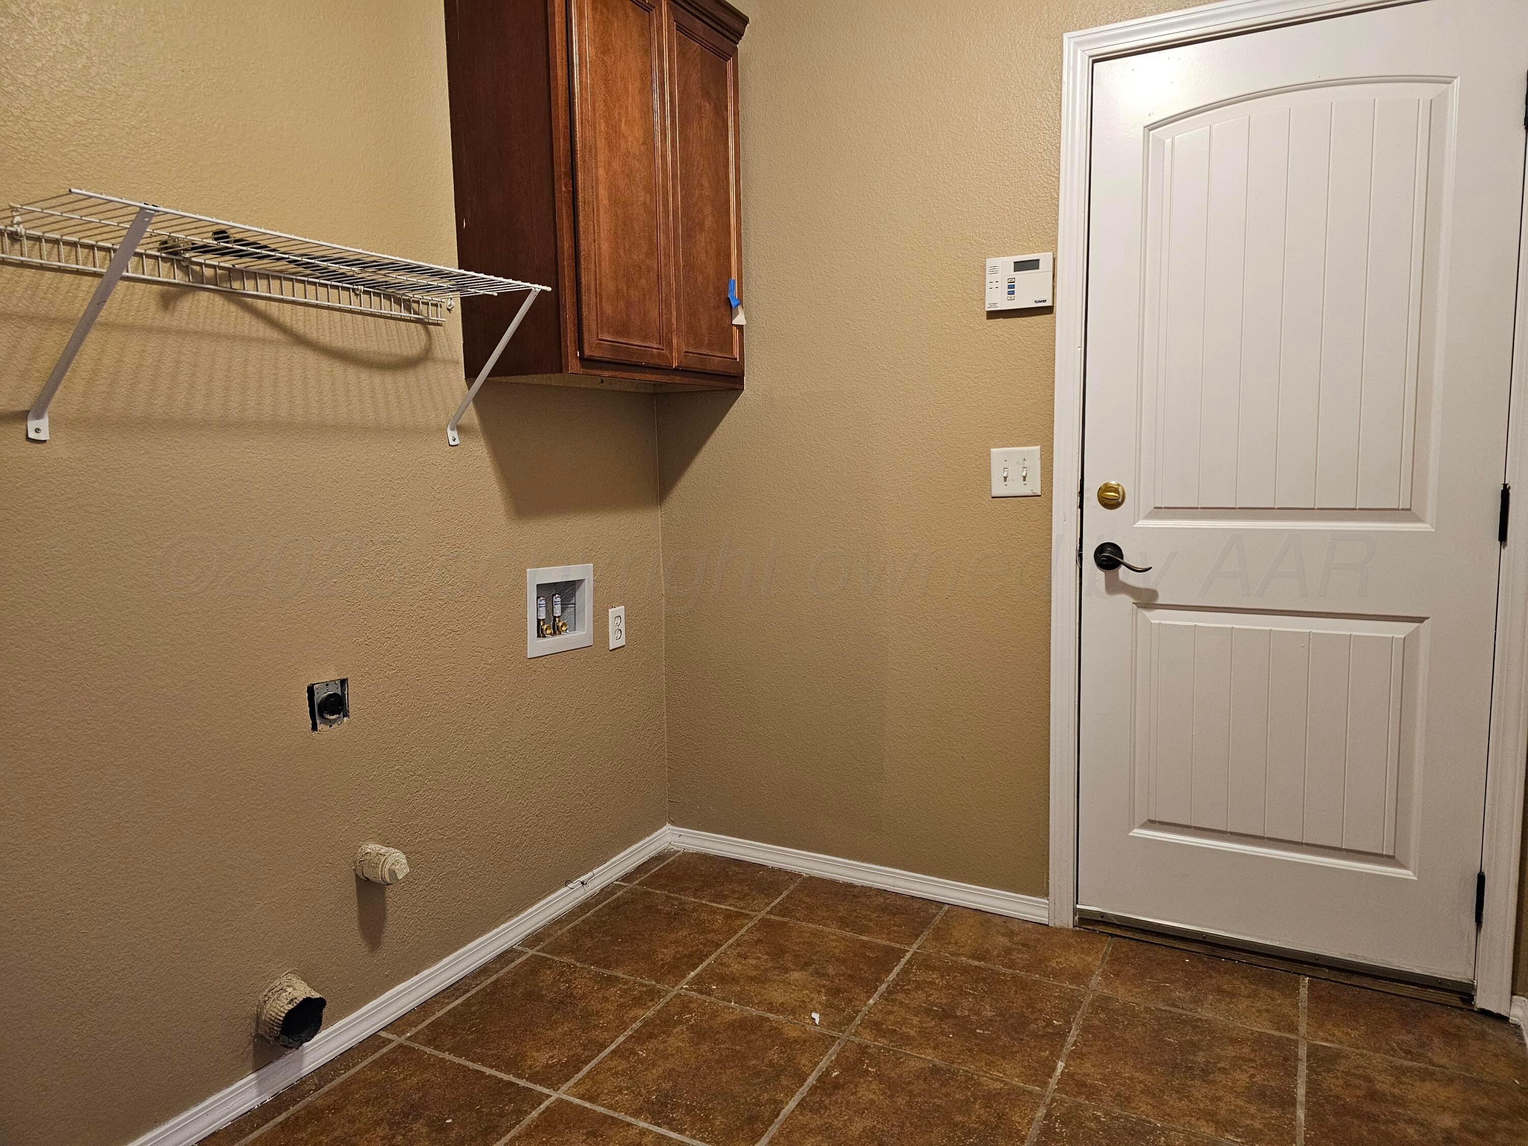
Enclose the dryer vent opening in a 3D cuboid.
[{"bbox_3d":[-0.876,0.822,1.893,0.064,0.113,0.112,2,7,28],"label":"dryer vent opening"}]

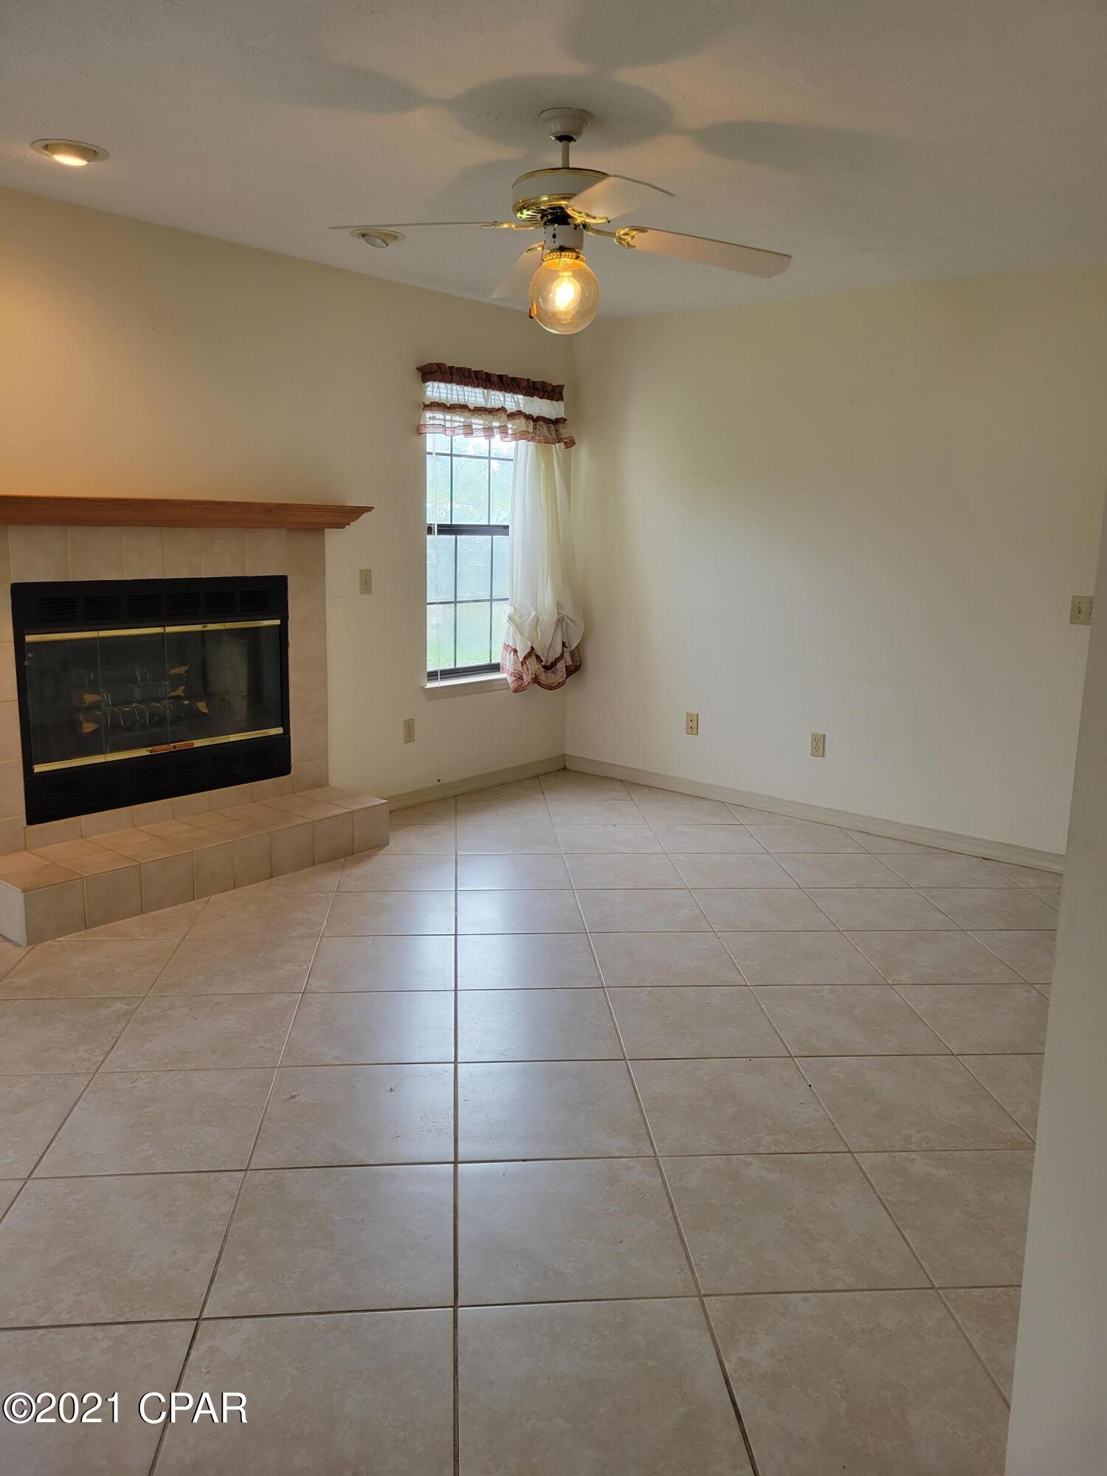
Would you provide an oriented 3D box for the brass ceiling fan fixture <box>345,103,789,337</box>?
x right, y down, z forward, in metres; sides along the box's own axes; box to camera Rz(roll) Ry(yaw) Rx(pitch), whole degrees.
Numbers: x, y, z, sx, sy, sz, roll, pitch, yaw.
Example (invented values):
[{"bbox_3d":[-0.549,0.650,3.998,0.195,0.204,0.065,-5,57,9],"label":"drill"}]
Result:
[{"bbox_3d":[0.039,-1.324,2.877,1.180,0.535,1.180,-2,12,-15],"label":"brass ceiling fan fixture"}]

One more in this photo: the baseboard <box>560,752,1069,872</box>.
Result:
[{"bbox_3d":[1.121,0.342,5.520,2.750,0.086,0.018,11,15,39],"label":"baseboard"}]

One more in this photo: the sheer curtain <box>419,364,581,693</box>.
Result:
[{"bbox_3d":[-0.234,-0.996,5.625,0.150,1.600,1.150,11,15,39],"label":"sheer curtain"}]

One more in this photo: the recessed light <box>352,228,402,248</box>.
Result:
[{"bbox_3d":[-0.652,-1.844,4.117,0.205,0.050,0.205,0,11,-5],"label":"recessed light"}]

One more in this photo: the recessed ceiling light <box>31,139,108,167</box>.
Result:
[{"bbox_3d":[-1.403,-1.681,3.219,0.210,0.050,0.210,11,15,39],"label":"recessed ceiling light"}]

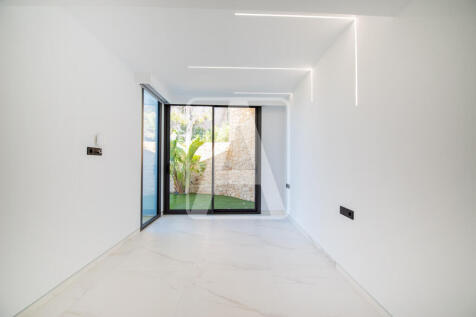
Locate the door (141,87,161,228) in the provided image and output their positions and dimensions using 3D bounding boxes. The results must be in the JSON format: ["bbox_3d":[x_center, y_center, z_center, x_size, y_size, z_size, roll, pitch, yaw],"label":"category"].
[{"bbox_3d":[-1.600,0.019,3.650,0.090,2.340,0.890,0,-1,-1],"label":"door"}]

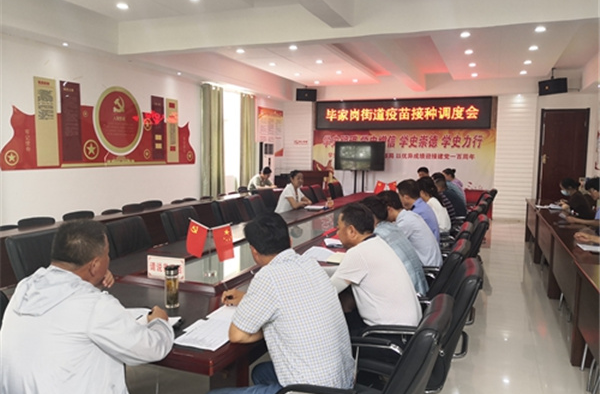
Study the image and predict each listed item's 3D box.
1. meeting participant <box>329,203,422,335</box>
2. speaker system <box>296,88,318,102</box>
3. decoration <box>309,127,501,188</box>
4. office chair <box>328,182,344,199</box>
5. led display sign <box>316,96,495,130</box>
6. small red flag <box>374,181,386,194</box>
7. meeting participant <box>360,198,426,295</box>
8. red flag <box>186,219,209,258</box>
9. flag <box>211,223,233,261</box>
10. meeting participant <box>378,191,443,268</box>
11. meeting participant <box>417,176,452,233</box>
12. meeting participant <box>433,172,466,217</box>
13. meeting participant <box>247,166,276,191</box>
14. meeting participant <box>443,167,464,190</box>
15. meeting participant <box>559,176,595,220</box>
[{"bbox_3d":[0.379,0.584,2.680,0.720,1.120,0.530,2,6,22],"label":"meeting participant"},{"bbox_3d":[0.187,-2.640,12.208,0.500,0.320,0.300,2,6,5],"label":"speaker system"},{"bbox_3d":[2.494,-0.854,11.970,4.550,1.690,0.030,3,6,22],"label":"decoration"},{"bbox_3d":[0.738,0.192,8.850,0.630,0.970,0.580,2,6,22],"label":"office chair"},{"bbox_3d":[2.466,-2.067,11.782,4.370,0.740,0.100,3,6,22],"label":"led display sign"},{"bbox_3d":[1.324,-0.151,7.700,0.200,0.230,0.050,3,6,28],"label":"small red flag"},{"bbox_3d":[0.597,0.621,3.458,0.800,1.240,0.480,4,6,25],"label":"meeting participant"},{"bbox_3d":[-0.664,0.272,3.030,0.155,0.240,0.050,3,6,28],"label":"red flag"},{"bbox_3d":[-0.487,0.293,2.980,0.155,0.235,0.050,3,6,28],"label":"flag"},{"bbox_3d":[0.841,0.562,4.133,0.800,1.230,0.520,4,6,25],"label":"meeting participant"},{"bbox_3d":[1.444,0.404,5.628,0.750,1.270,0.480,4,6,25],"label":"meeting participant"},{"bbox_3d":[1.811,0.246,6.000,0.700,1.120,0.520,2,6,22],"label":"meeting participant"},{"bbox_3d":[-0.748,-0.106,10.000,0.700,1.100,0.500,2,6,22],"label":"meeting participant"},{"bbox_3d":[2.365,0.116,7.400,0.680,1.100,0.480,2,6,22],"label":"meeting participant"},{"bbox_3d":[4.070,0.355,6.771,0.720,1.230,0.480,3,6,22],"label":"meeting participant"}]

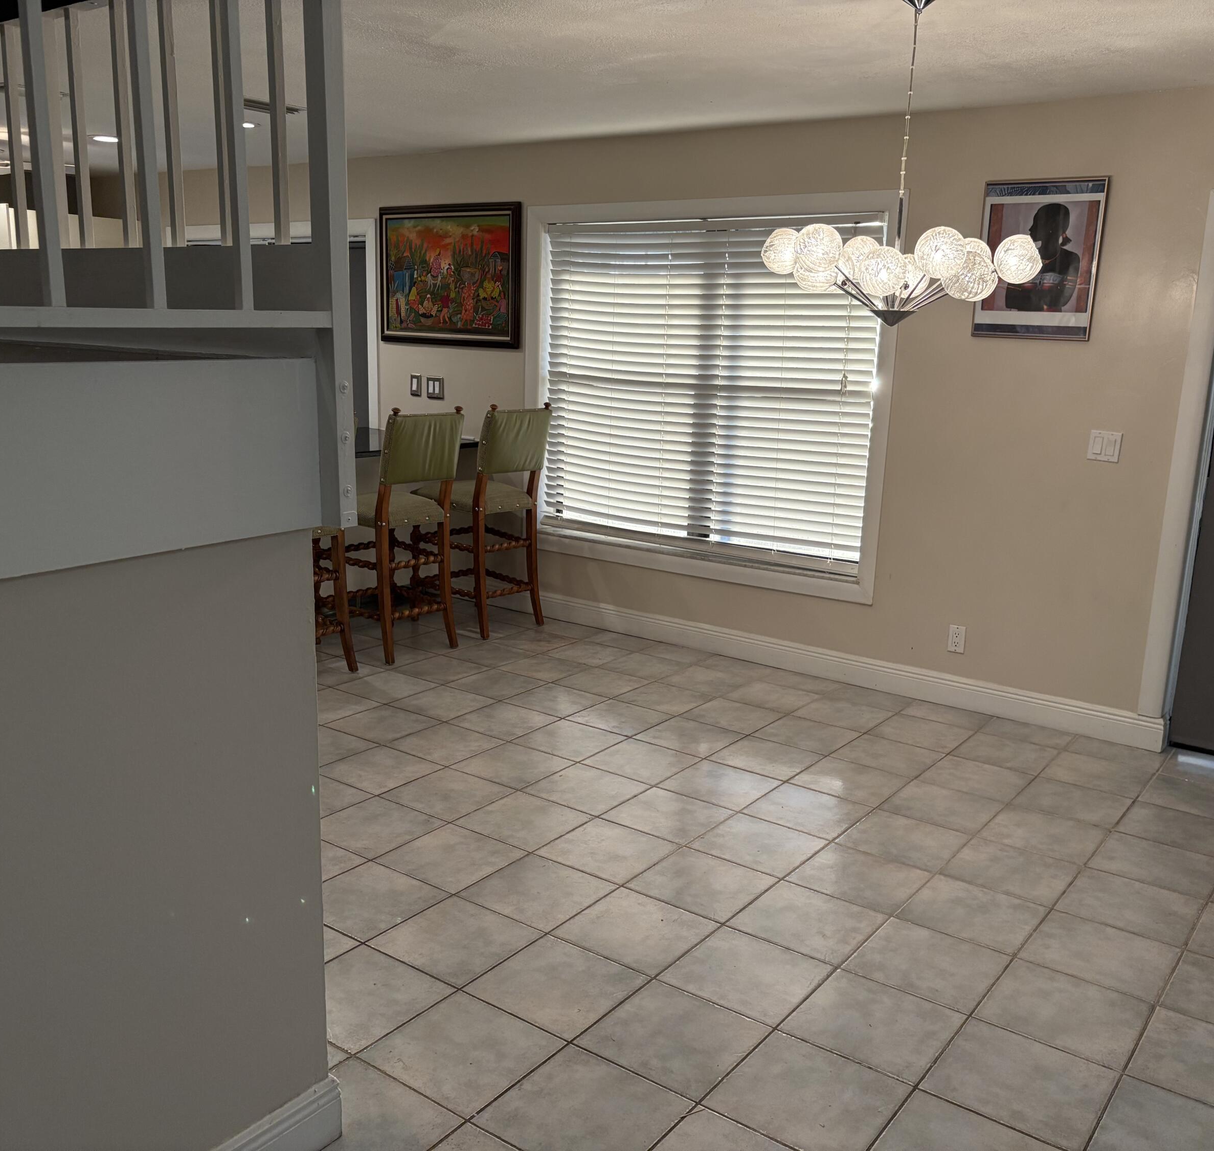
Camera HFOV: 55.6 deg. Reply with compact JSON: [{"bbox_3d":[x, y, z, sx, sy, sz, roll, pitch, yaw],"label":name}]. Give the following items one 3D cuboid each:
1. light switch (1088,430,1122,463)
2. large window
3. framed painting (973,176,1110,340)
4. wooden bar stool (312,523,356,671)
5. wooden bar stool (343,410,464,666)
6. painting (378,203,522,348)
[{"bbox_3d":[1.921,-0.496,4.442,0.114,0.115,0.015,11,15,35],"label":"light switch"},{"bbox_3d":[0.422,-0.880,5.535,1.856,1.590,0.100,11,15,35],"label":"large window"},{"bbox_3d":[1.676,-1.224,4.477,0.458,0.600,0.025,11,15,35],"label":"framed painting"},{"bbox_3d":[-1.429,-0.152,5.069,0.590,1.170,0.515,13,16,41],"label":"wooden bar stool"},{"bbox_3d":[-1.032,-0.229,5.485,0.590,1.170,0.515,12,16,39],"label":"wooden bar stool"},{"bbox_3d":[-0.856,-1.628,6.272,1.036,0.735,0.040,11,15,35],"label":"painting"}]

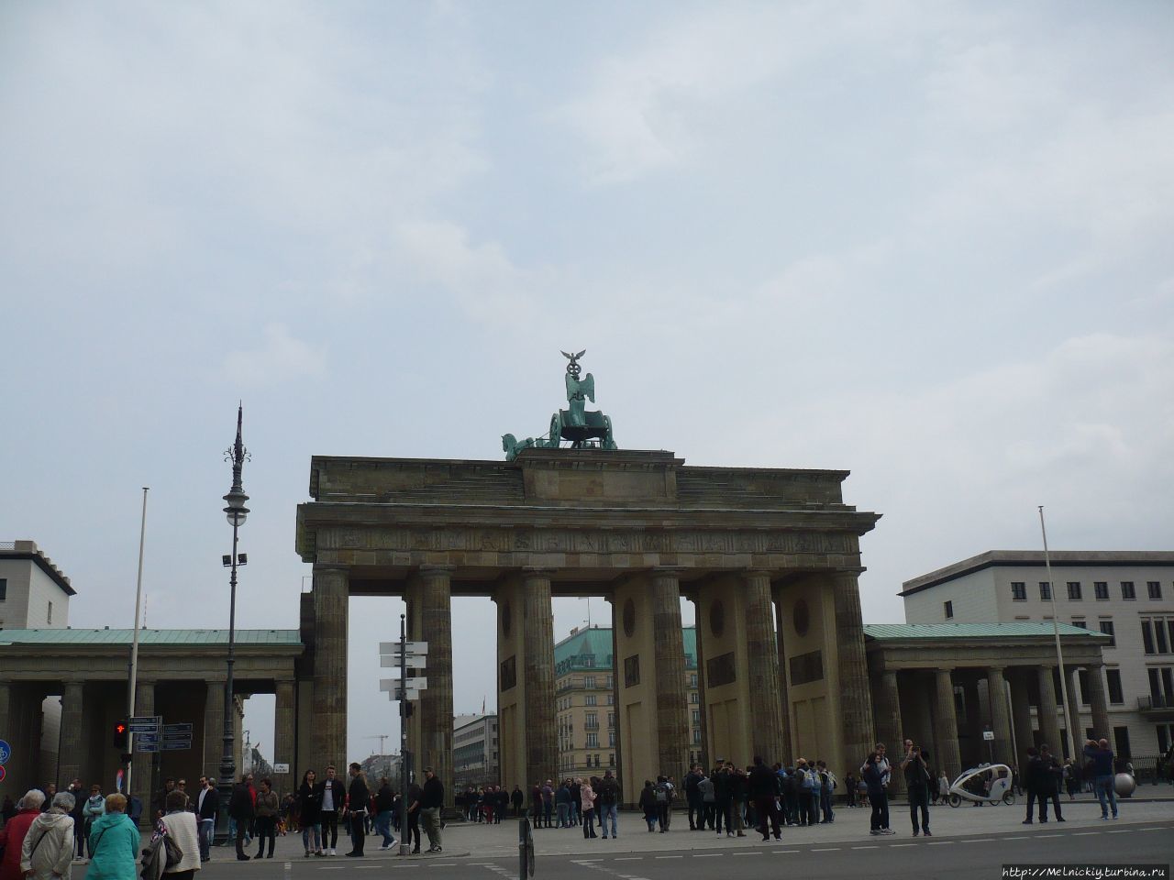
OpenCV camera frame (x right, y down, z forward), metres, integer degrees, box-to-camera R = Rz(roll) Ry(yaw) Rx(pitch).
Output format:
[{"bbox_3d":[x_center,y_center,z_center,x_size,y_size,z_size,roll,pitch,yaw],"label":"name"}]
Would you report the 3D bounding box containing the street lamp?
[{"bbox_3d":[-10.659,5.191,35.762,0.850,13.325,0.850,2,-16,-14],"label":"street lamp"}]

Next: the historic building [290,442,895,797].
[{"bbox_3d":[0.019,11.608,69.894,33.400,20.300,11.600,2,-17,-14],"label":"historic building"}]

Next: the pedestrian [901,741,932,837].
[{"bbox_3d":[6.587,6.952,23.742,0.560,1.832,0.450,3,-16,-18],"label":"pedestrian"}]

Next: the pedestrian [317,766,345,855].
[{"bbox_3d":[-5.329,7.746,24.766,0.560,1.780,0.360,-2,-16,0],"label":"pedestrian"}]

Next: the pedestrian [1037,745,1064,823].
[{"bbox_3d":[10.690,8.022,27.730,0.580,1.740,0.420,-5,-16,11],"label":"pedestrian"}]

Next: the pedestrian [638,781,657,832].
[{"bbox_3d":[1.943,11.723,37.946,0.520,1.570,0.360,-3,-16,5],"label":"pedestrian"}]

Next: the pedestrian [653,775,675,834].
[{"bbox_3d":[2.402,11.583,37.684,0.500,1.700,0.450,-3,-16,3],"label":"pedestrian"}]

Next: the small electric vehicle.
[{"bbox_3d":[15.921,13.901,47.862,2.850,1.700,1.080,2,-17,-13],"label":"small electric vehicle"}]

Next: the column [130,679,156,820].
[{"bbox_3d":[-21.806,15.248,58.402,1.150,7.150,1.150,2,-17,-14],"label":"column"}]

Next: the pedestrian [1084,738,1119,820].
[{"bbox_3d":[11.785,7.817,27.371,0.600,1.770,0.600,2,-16,-14],"label":"pedestrian"}]

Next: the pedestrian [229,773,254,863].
[{"bbox_3d":[-7.413,8.072,25.413,0.460,1.730,0.520,-1,-16,-5],"label":"pedestrian"}]

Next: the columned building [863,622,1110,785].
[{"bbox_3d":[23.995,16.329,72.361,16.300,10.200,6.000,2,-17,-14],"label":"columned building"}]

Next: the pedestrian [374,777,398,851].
[{"bbox_3d":[-5.021,9.277,29.522,0.500,1.678,0.500,-5,-16,11],"label":"pedestrian"}]

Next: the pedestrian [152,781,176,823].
[{"bbox_3d":[-9.518,8.538,26.749,0.520,1.730,0.360,-4,-16,5],"label":"pedestrian"}]

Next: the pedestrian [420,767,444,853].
[{"bbox_3d":[-3.330,7.915,25.430,0.400,1.737,0.520,3,-16,-17],"label":"pedestrian"}]

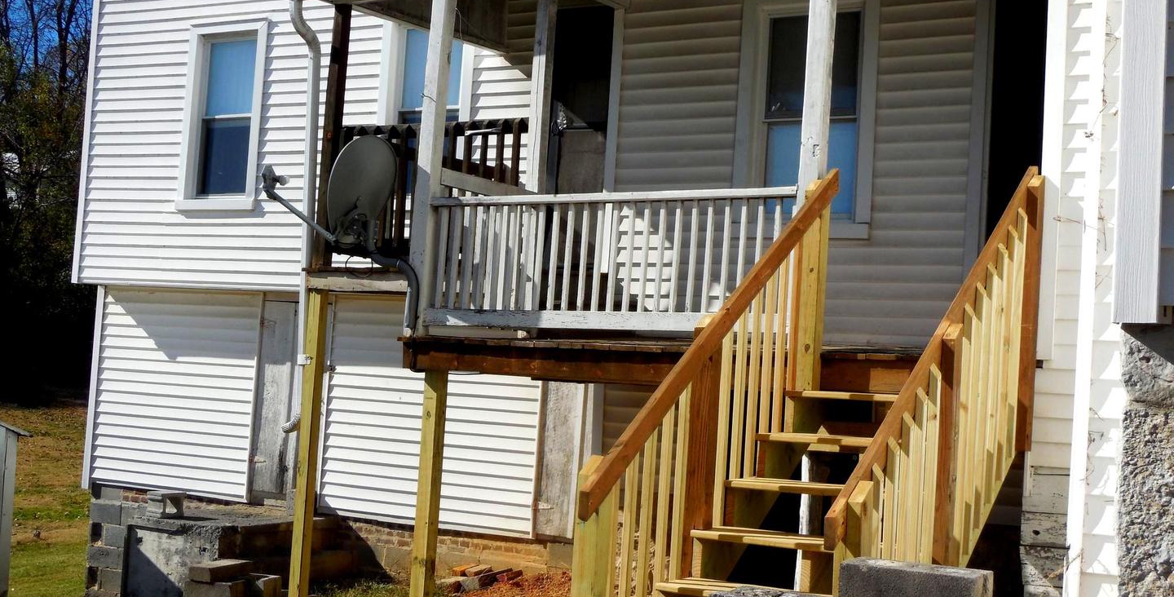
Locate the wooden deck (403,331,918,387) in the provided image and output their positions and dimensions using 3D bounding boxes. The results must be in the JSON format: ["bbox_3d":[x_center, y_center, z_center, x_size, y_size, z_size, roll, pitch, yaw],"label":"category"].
[{"bbox_3d":[0.972,0.406,8.104,3.340,0.190,2.000,1,-4,34],"label":"wooden deck"}]

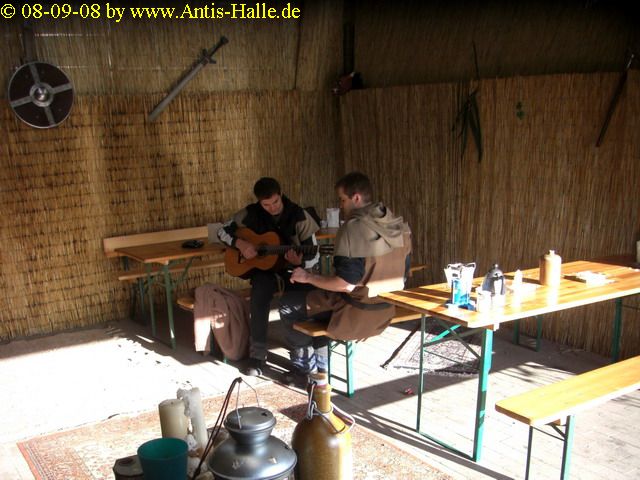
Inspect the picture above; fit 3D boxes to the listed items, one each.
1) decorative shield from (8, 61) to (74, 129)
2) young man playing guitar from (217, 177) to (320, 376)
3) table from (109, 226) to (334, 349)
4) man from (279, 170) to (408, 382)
[{"bbox_3d":[-2.265,-1.179,5.715,0.530,0.530,0.110,-7,11,-35],"label":"decorative shield"},{"bbox_3d":[-0.406,0.224,5.166,0.680,1.340,0.840,-3,9,-13],"label":"young man playing guitar"},{"bbox_3d":[-0.600,0.374,6.069,2.120,0.770,0.620,-7,11,-35],"label":"table"},{"bbox_3d":[0.145,0.268,4.628,0.800,1.400,0.550,4,10,32],"label":"man"}]

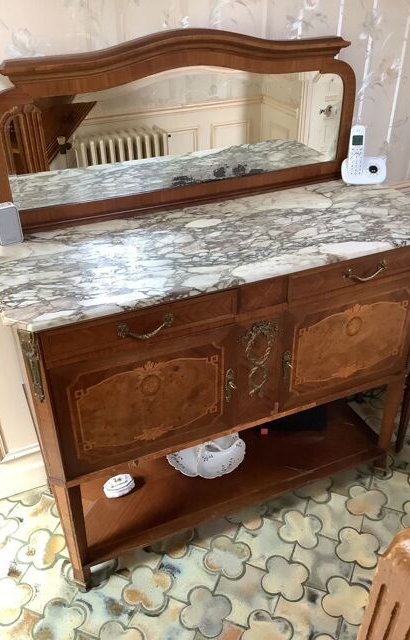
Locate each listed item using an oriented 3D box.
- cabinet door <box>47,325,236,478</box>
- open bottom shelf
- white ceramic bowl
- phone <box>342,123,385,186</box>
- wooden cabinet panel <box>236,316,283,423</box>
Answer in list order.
[{"bbox_3d":[-0.133,0.197,1.410,0.456,0.336,0.030,-14,35,-20],"label":"cabinet door"},{"bbox_3d":[0.066,0.459,1.926,1.050,0.045,0.410,-14,35,-20],"label":"open bottom shelf"},{"bbox_3d":[0.005,0.428,1.855,0.230,0.090,0.230,-14,35,-20],"label":"white ceramic bowl"},{"bbox_3d":[0.489,-0.512,1.765,0.130,0.170,0.085,-3,32,-3],"label":"phone"},{"bbox_3d":[0.140,0.129,1.508,0.142,0.338,0.030,-14,35,-20],"label":"wooden cabinet panel"}]

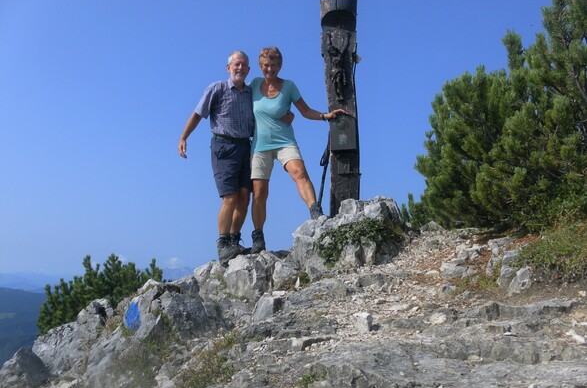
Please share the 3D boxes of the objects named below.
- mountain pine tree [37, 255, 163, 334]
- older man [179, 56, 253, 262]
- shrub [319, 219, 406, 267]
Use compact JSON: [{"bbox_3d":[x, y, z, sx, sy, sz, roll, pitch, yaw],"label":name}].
[{"bbox_3d":[-1.988,1.088,6.113,1.319,0.904,1.200,0,-7,0],"label":"mountain pine tree"},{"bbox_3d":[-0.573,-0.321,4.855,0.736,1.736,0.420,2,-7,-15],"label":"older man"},{"bbox_3d":[0.511,0.366,4.489,0.658,0.332,0.380,0,-7,0],"label":"shrub"}]

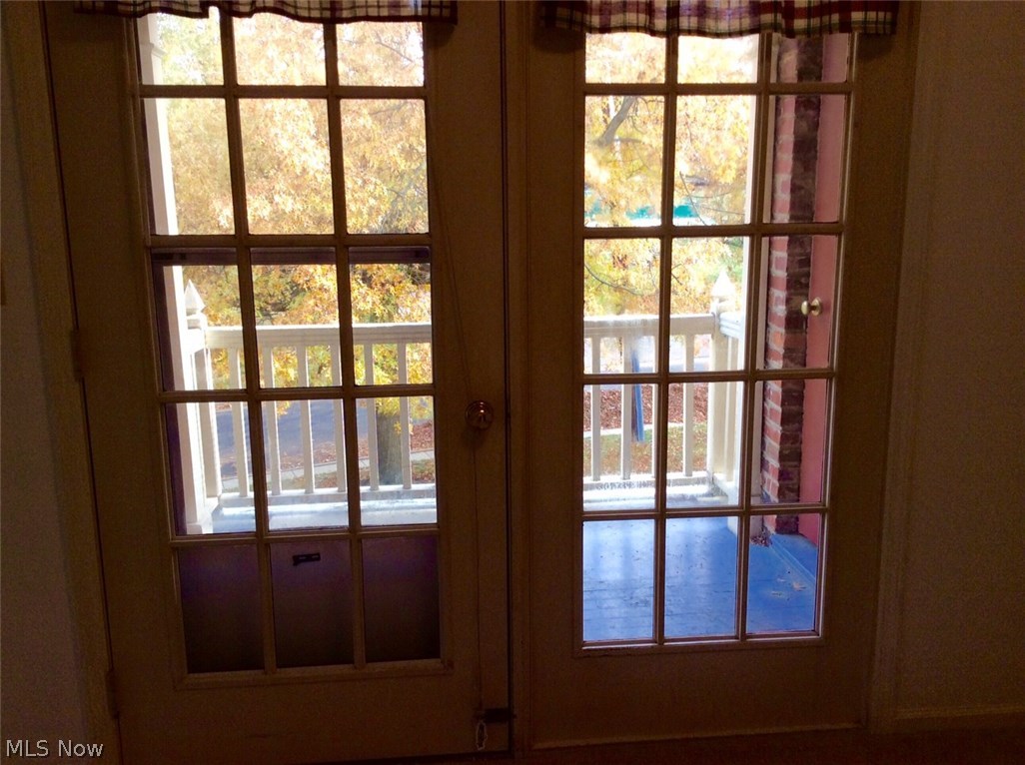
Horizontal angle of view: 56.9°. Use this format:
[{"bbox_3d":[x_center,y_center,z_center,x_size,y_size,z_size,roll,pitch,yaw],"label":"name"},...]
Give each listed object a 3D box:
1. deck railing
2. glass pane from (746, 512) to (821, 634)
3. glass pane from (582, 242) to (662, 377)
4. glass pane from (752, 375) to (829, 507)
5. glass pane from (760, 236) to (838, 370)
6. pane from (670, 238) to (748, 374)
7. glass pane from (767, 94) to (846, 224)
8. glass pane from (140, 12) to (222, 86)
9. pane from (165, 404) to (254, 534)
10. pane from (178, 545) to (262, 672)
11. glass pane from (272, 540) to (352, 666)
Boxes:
[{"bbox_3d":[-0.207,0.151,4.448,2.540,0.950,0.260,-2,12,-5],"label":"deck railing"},{"bbox_3d":[0.665,0.471,2.324,0.176,0.308,0.020,-2,12,-5],"label":"glass pane"},{"bbox_3d":[0.250,-0.171,2.154,0.176,0.308,0.020,-2,12,-5],"label":"glass pane"},{"bbox_3d":[0.662,0.144,2.257,0.176,0.305,0.020,-2,12,-5],"label":"glass pane"},{"bbox_3d":[0.658,-0.183,2.190,0.176,0.308,0.020,-2,12,-5],"label":"glass pane"},{"bbox_3d":[0.454,-0.177,2.172,0.176,0.308,0.020,-2,12,-5],"label":"pane"},{"bbox_3d":[0.655,-0.499,2.126,0.176,0.280,0.020,-2,12,-5],"label":"glass pane"},{"bbox_3d":[-0.680,-0.747,1.919,0.176,0.273,0.020,-2,12,-5],"label":"glass pane"},{"bbox_3d":[-0.670,0.194,2.111,0.176,0.305,0.020,-2,12,-5],"label":"pane"},{"bbox_3d":[-0.667,0.522,2.177,0.176,0.308,0.020,-2,12,-5],"label":"pane"},{"bbox_3d":[-0.463,0.516,2.195,0.176,0.308,0.020,-2,12,-5],"label":"glass pane"}]

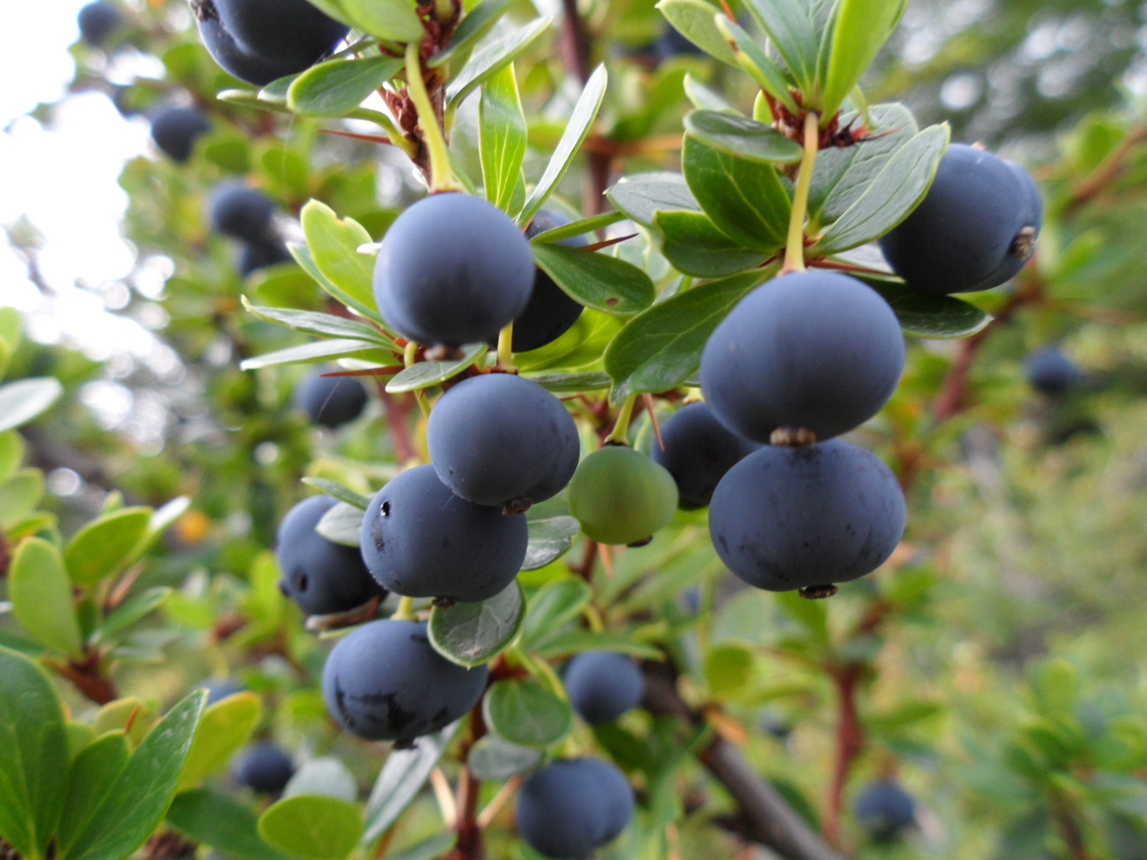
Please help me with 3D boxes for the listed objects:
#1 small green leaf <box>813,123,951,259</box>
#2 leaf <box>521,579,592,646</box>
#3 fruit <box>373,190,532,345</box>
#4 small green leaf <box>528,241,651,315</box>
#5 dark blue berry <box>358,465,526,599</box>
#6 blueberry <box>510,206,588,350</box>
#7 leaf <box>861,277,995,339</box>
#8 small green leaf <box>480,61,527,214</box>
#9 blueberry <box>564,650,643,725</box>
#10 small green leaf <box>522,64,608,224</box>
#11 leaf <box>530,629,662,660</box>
[{"bbox_3d":[0.026,-0.020,0.088,0.015,0.006,0.002,-43,-38,16],"label":"small green leaf"},{"bbox_3d":[-0.002,0.019,0.107,0.005,0.009,0.002,42,-15,32],"label":"leaf"},{"bbox_3d":[-0.008,-0.011,0.072,0.011,0.011,0.011,0,-3,0],"label":"fruit"},{"bbox_3d":[0.001,-0.011,0.076,0.011,0.005,0.002,29,-13,16],"label":"small green leaf"},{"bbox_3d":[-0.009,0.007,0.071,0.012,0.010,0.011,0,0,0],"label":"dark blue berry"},{"bbox_3d":[-0.004,-0.011,0.076,0.011,0.011,0.011,0,0,0],"label":"blueberry"},{"bbox_3d":[0.026,-0.010,0.079,0.015,0.001,0.005,14,40,-11],"label":"leaf"},{"bbox_3d":[-0.005,-0.023,0.082,0.004,0.013,0.002,-10,-15,27],"label":"small green leaf"},{"bbox_3d":[0.004,0.037,0.147,0.011,0.011,0.011,0,-3,0],"label":"blueberry"},{"bbox_3d":[-0.001,-0.022,0.081,0.001,0.015,0.004,30,-5,-30],"label":"small green leaf"},{"bbox_3d":[0.002,0.019,0.089,0.011,0.002,0.004,1,30,1],"label":"leaf"}]

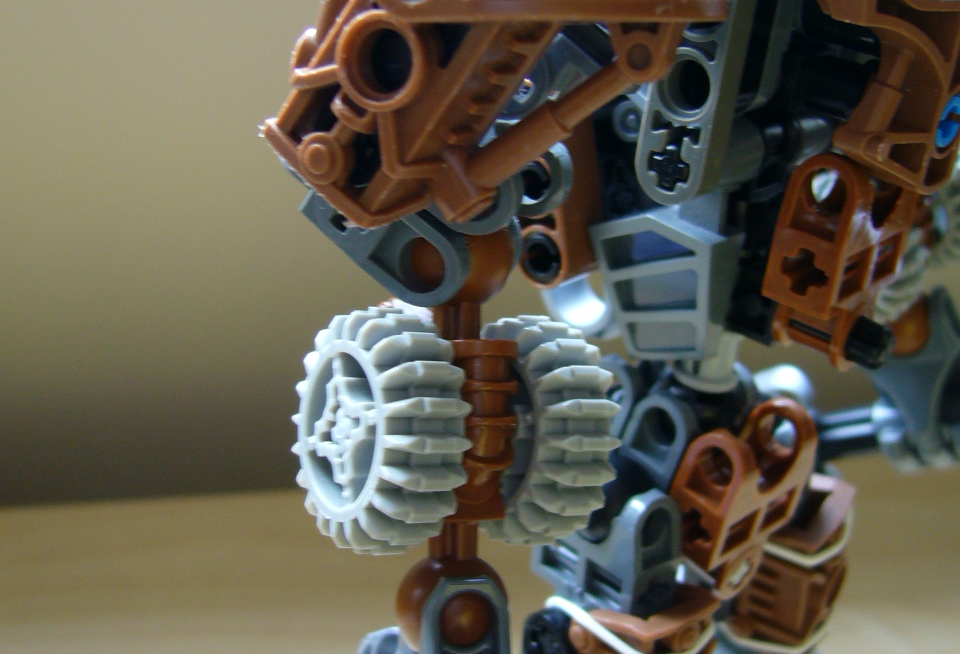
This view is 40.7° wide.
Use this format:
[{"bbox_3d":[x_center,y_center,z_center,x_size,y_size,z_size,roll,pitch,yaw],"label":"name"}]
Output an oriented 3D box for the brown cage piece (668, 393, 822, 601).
[{"bbox_3d":[0.030,0.020,0.151,0.007,0.024,0.016,32,34,34],"label":"brown cage piece"}]

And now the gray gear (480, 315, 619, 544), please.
[{"bbox_3d":[0.004,0.010,0.125,0.008,0.022,0.022,2,-1,-33],"label":"gray gear"}]

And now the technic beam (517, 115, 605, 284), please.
[{"bbox_3d":[0.009,-0.017,0.150,0.007,0.024,0.008,5,20,44],"label":"technic beam"}]

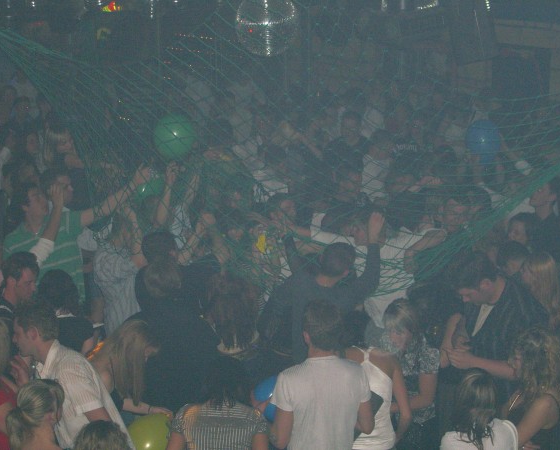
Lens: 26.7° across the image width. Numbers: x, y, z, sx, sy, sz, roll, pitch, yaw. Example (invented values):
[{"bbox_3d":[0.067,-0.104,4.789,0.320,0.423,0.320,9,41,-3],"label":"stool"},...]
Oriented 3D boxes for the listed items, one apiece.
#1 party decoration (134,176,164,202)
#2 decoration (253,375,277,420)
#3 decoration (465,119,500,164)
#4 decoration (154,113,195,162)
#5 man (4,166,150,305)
[{"bbox_3d":[-0.893,-0.238,8.000,0.250,0.260,0.250,0,12,0],"label":"party decoration"},{"bbox_3d":[-0.025,0.876,5.950,0.230,0.270,0.230,0,12,0],"label":"decoration"},{"bbox_3d":[1.537,-0.627,8.900,0.260,0.320,0.260,0,12,0],"label":"decoration"},{"bbox_3d":[-0.705,-0.584,7.850,0.270,0.305,0.270,0,12,0],"label":"decoration"},{"bbox_3d":[-1.340,0.520,7.980,0.850,1.860,0.520,-6,14,-25],"label":"man"}]

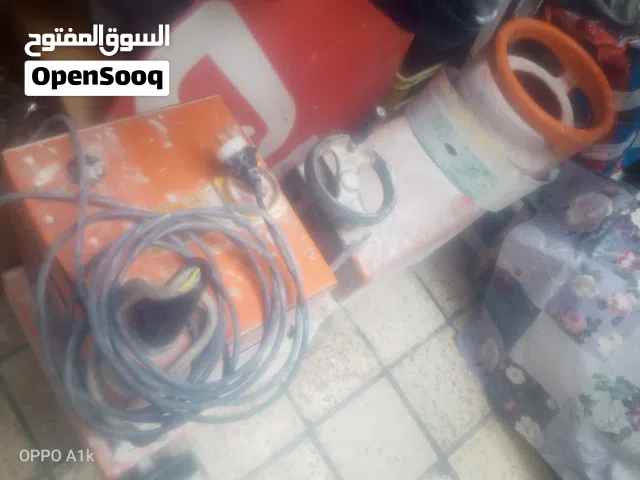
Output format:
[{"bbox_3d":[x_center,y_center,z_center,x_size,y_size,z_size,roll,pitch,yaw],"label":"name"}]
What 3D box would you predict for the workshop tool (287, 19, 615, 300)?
[{"bbox_3d":[0.300,-0.200,1.205,0.706,0.431,0.344,-29,80,-29],"label":"workshop tool"}]

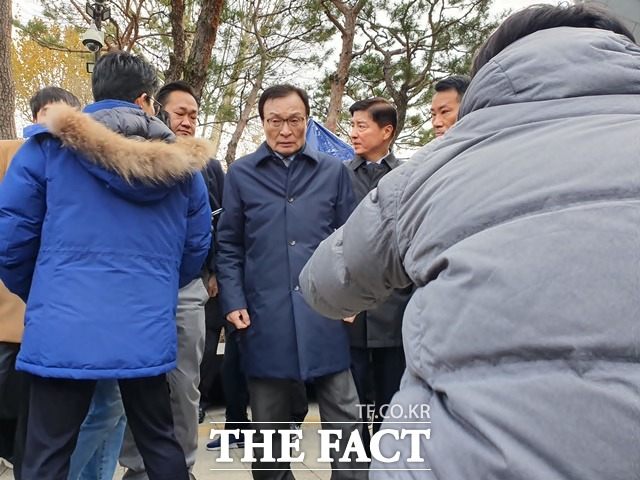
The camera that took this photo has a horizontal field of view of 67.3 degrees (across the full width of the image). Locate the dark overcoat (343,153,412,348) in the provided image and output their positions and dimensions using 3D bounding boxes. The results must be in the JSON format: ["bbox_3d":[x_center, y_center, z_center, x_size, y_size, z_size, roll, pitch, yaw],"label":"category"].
[{"bbox_3d":[0.253,0.045,2.270,0.580,0.920,0.340,-1,-3,16],"label":"dark overcoat"}]

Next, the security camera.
[{"bbox_3d":[-2.974,-2.621,6.300,0.250,0.320,0.260,0,-3,-7],"label":"security camera"}]

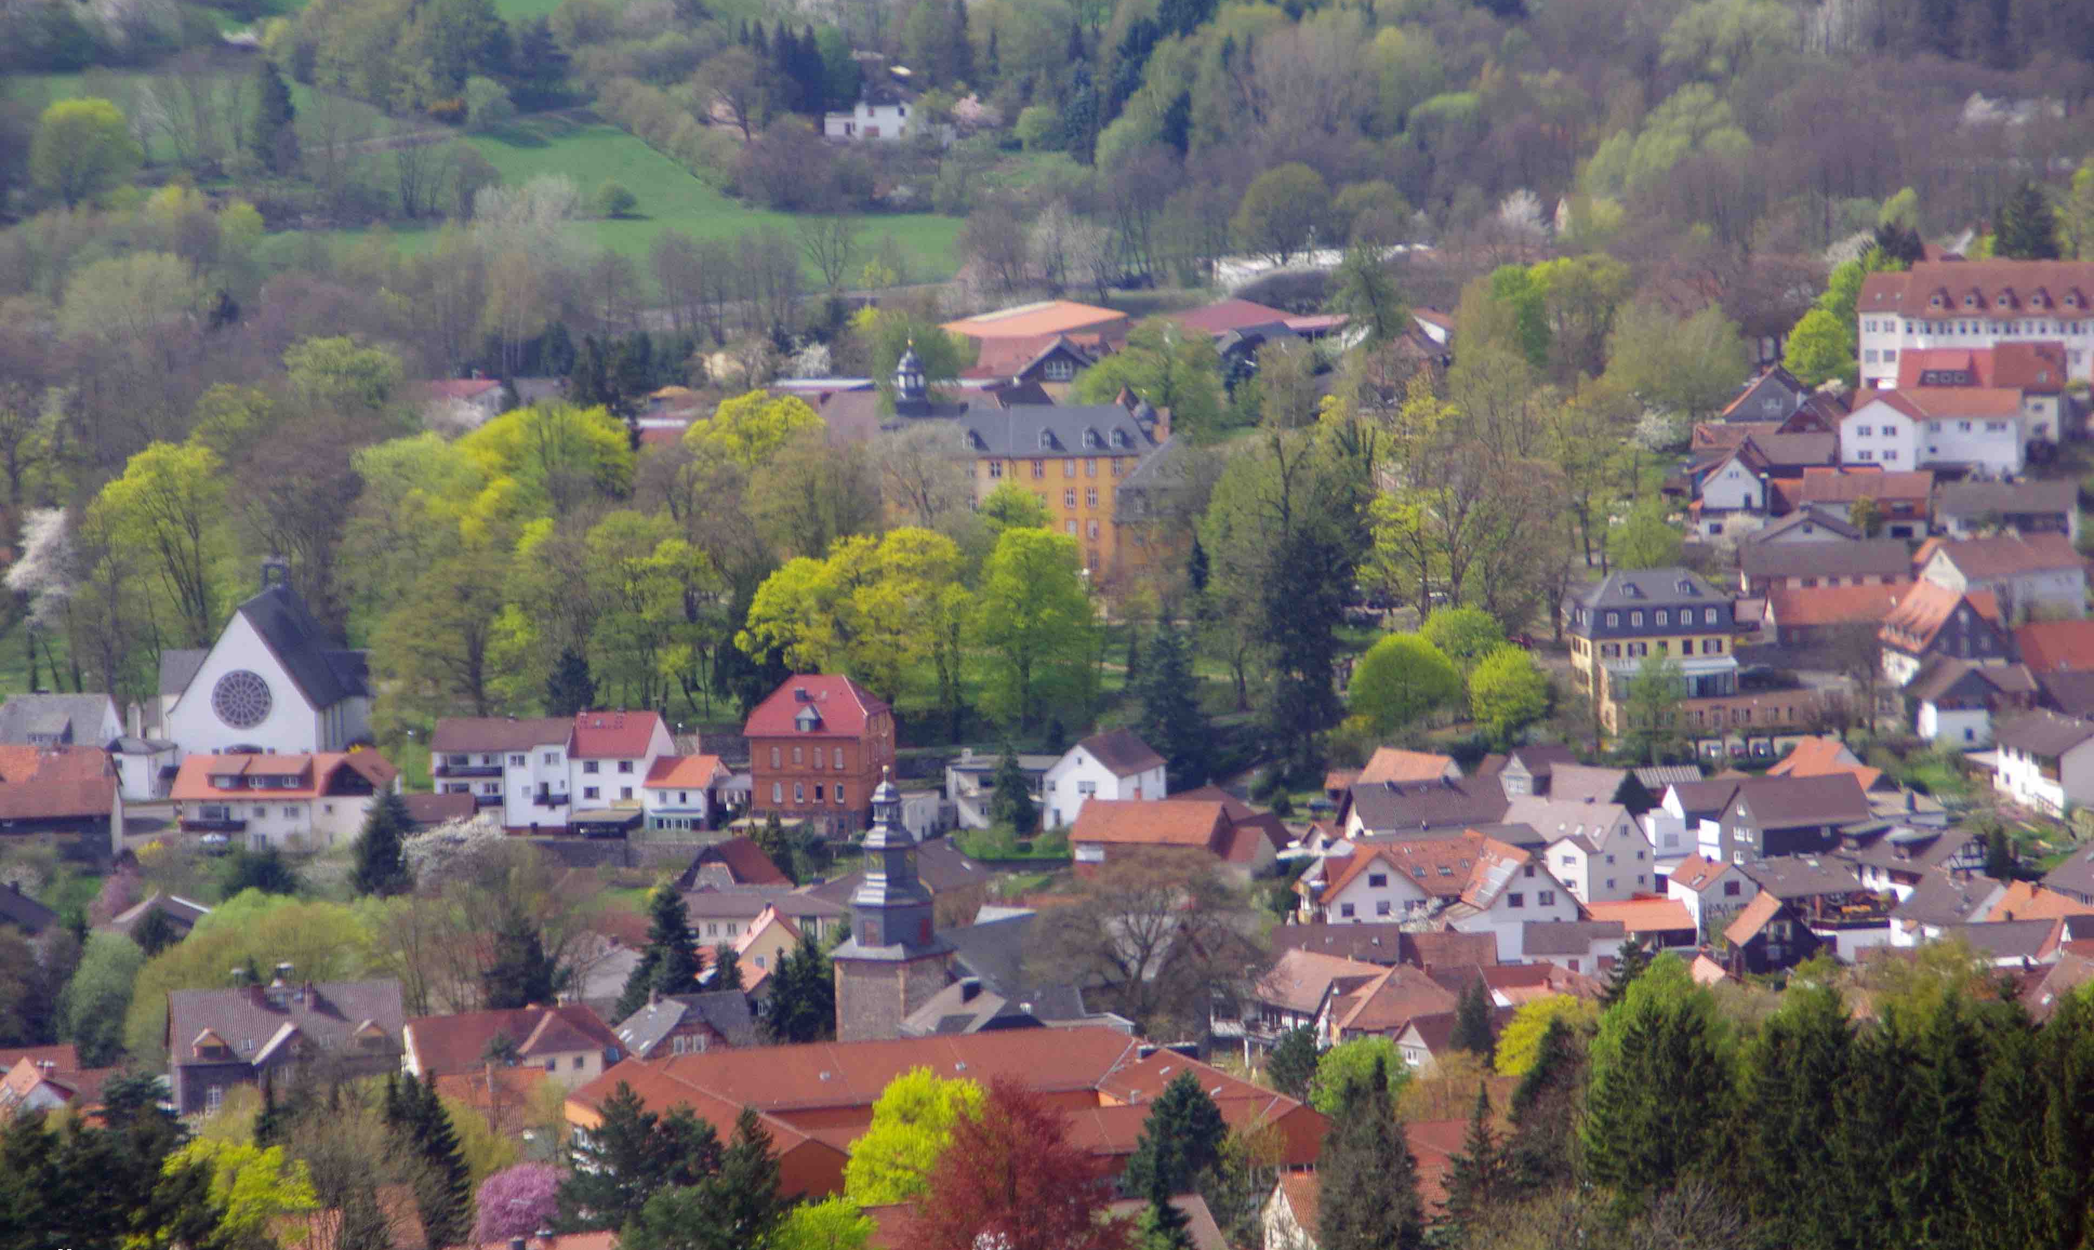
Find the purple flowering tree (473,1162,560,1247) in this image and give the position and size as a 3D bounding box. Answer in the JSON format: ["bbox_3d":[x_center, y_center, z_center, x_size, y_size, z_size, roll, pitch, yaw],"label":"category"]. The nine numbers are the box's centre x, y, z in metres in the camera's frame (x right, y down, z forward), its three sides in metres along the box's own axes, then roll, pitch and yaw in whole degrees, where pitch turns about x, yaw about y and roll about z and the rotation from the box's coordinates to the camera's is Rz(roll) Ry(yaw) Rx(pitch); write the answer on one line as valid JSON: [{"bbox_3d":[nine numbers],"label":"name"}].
[{"bbox_3d":[-42.110,46.790,905.000,7.170,7.830,6.960,-2,7,0],"label":"purple flowering tree"}]

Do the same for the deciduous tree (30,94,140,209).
[{"bbox_3d":[-150.917,-74.212,1780.000,16.930,17.100,16.930,-1,5,0],"label":"deciduous tree"}]

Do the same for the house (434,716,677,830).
[{"bbox_3d":[-51.169,15.268,1178.000,22.200,11.600,10.800,0,5,15],"label":"house"}]

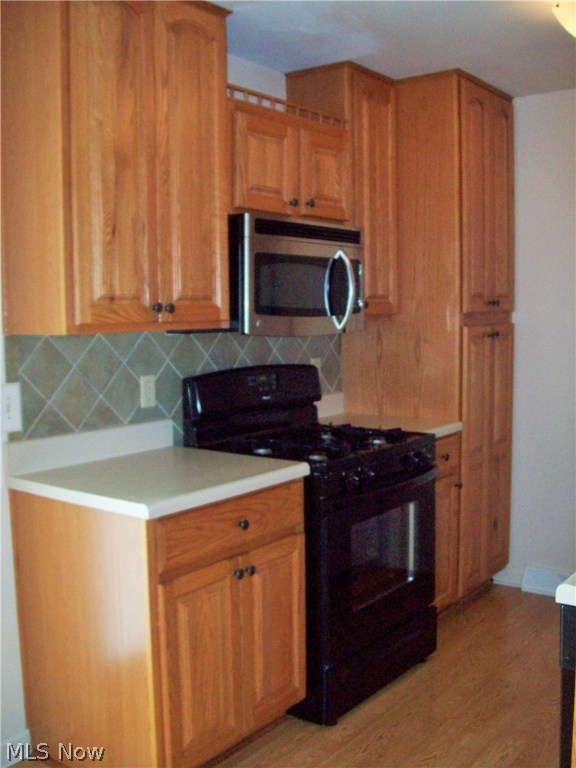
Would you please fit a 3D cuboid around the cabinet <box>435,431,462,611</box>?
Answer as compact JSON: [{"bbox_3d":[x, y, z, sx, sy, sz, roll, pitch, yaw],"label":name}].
[{"bbox_3d":[0.400,0.642,3.631,0.630,0.866,0.381,3,6,38],"label":"cabinet"}]

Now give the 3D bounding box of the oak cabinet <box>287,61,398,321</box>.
[{"bbox_3d":[0.257,-0.827,3.614,0.322,1.068,0.394,3,7,38],"label":"oak cabinet"}]

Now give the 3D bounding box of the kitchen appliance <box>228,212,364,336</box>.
[{"bbox_3d":[-0.054,-0.418,3.188,0.395,0.425,0.758,3,7,38],"label":"kitchen appliance"}]

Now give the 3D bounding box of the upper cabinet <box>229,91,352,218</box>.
[{"bbox_3d":[-0.094,-0.840,3.163,0.325,0.390,0.748,3,7,38],"label":"upper cabinet"}]

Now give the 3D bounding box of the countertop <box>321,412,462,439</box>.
[{"bbox_3d":[0.406,0.191,3.615,0.645,0.041,0.371,3,7,38],"label":"countertop"}]

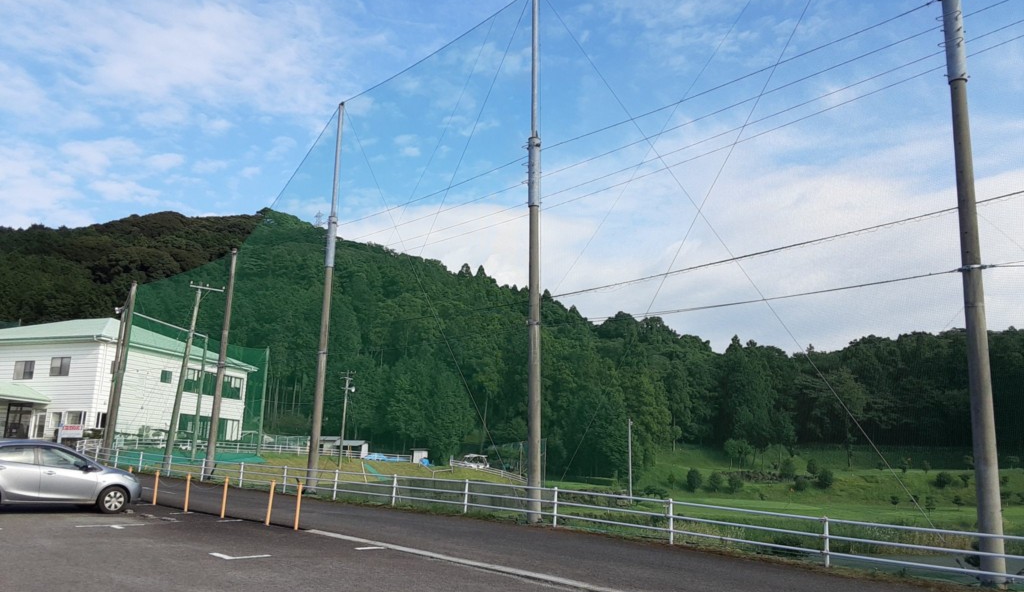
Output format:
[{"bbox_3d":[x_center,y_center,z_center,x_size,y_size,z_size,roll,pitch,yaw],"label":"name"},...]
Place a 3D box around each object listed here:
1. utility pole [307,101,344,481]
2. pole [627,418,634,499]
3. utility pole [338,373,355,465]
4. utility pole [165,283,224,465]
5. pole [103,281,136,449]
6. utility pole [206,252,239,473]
[{"bbox_3d":[-6.164,-0.270,26.779,0.360,13.310,0.360,11,-15,-40],"label":"utility pole"},{"bbox_3d":[9.464,13.092,63.634,0.240,6.590,0.240,10,-15,-40],"label":"pole"},{"bbox_3d":[-11.199,8.270,53.619,1.100,6.550,0.500,-1,-12,19],"label":"utility pole"},{"bbox_3d":[-13.957,3.506,34.778,1.500,8.240,0.320,15,-14,-39],"label":"utility pole"},{"bbox_3d":[-19.163,3.605,39.149,0.340,8.840,0.340,13,-14,-40],"label":"pole"},{"bbox_3d":[-11.854,2.591,32.716,0.340,9.540,0.340,12,-14,-40],"label":"utility pole"}]

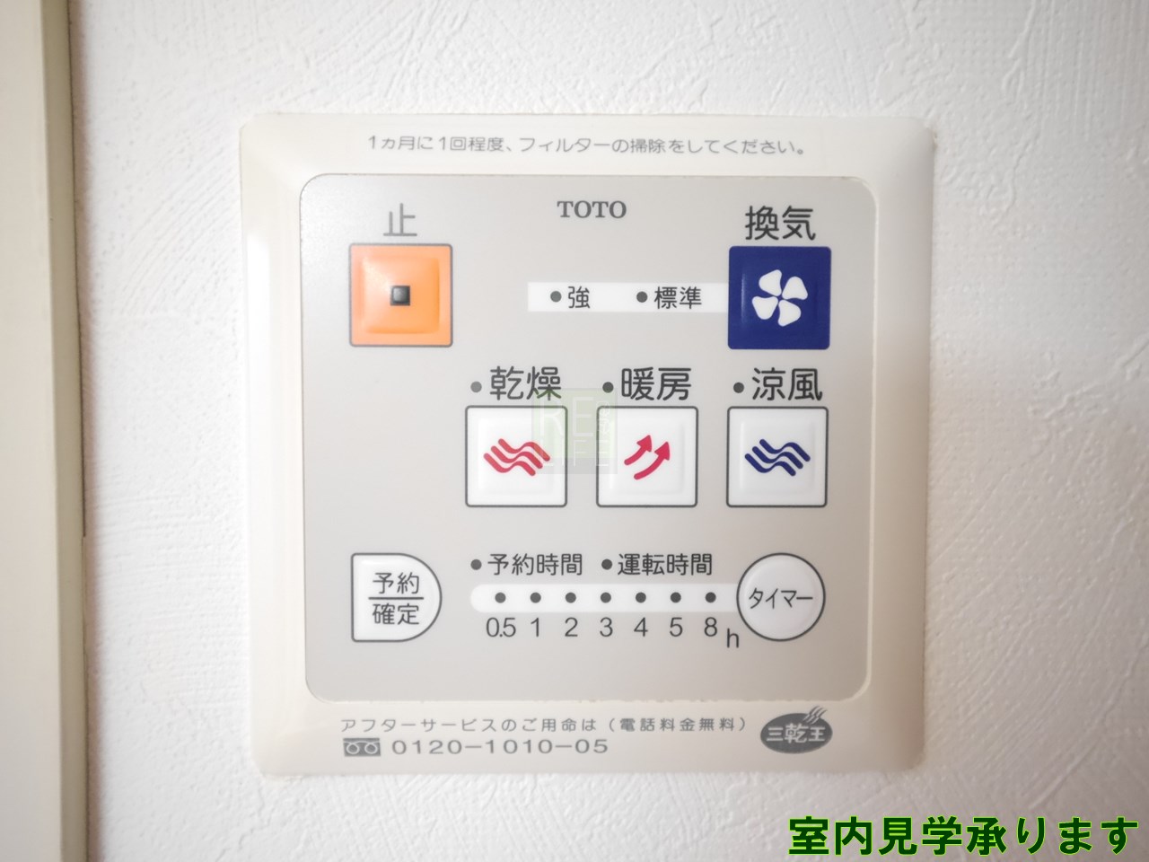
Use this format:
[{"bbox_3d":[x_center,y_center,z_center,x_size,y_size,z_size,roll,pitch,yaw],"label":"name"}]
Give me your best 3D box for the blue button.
[{"bbox_3d":[0.035,-0.022,0.157,0.018,0.018,0.003,0,2,-1],"label":"blue button"}]

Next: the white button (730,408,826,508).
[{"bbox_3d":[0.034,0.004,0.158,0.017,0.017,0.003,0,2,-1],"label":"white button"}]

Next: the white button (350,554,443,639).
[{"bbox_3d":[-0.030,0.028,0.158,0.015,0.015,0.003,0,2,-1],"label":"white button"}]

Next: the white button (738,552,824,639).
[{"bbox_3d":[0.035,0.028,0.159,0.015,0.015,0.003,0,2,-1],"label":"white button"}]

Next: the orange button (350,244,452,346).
[{"bbox_3d":[-0.029,-0.023,0.156,0.017,0.017,0.003,0,2,-1],"label":"orange button"}]

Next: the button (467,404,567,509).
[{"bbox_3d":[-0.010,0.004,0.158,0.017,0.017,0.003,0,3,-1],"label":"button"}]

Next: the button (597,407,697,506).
[{"bbox_3d":[0.012,0.004,0.158,0.017,0.017,0.003,0,3,-1],"label":"button"}]

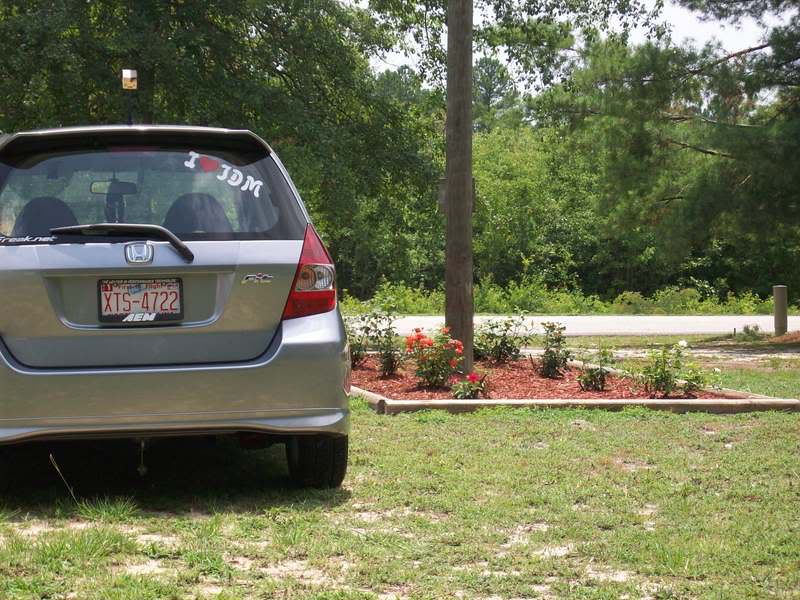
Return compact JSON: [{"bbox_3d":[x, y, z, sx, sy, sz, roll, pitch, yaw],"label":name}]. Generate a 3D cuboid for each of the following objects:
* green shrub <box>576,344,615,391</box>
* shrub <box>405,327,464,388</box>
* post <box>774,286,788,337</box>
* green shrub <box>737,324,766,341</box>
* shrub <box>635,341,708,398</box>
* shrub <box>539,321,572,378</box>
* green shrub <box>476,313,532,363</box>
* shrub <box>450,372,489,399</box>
[{"bbox_3d":[1.284,0.446,14.000,0.244,0.306,0.240,0,1,0],"label":"green shrub"},{"bbox_3d":[0.234,0.391,14.450,0.408,0.421,0.380,0,1,0],"label":"shrub"},{"bbox_3d":[4.623,0.137,25.800,0.170,0.637,0.170,0,1,0],"label":"post"},{"bbox_3d":[4.216,0.390,25.500,0.360,0.192,0.330,0,1,0],"label":"green shrub"},{"bbox_3d":[1.737,0.441,13.600,0.473,0.365,0.420,0,1,0],"label":"shrub"},{"bbox_3d":[1.145,0.363,15.600,0.257,0.426,0.240,0,1,0],"label":"shrub"},{"bbox_3d":[0.868,0.330,18.000,0.542,0.415,0.460,0,1,0],"label":"green shrub"},{"bbox_3d":[0.433,0.527,13.150,0.241,0.170,0.230,0,1,0],"label":"shrub"}]

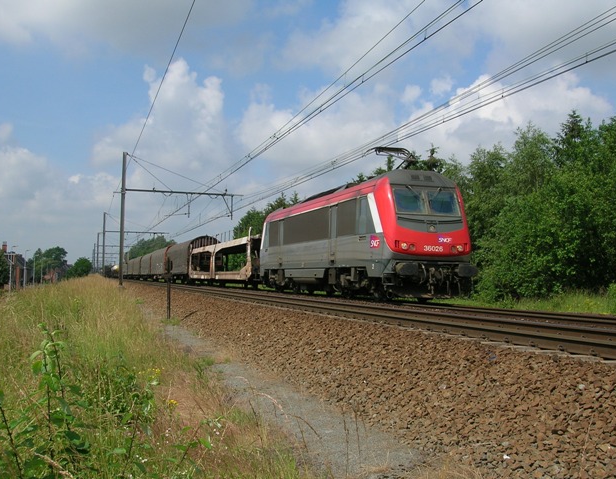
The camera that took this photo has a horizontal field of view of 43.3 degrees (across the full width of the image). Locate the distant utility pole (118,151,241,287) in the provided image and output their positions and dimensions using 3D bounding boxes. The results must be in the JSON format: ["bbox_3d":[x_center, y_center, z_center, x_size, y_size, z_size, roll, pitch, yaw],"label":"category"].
[{"bbox_3d":[-9.597,-1.369,58.955,9.000,10.000,0.400,2,-3,-16],"label":"distant utility pole"}]

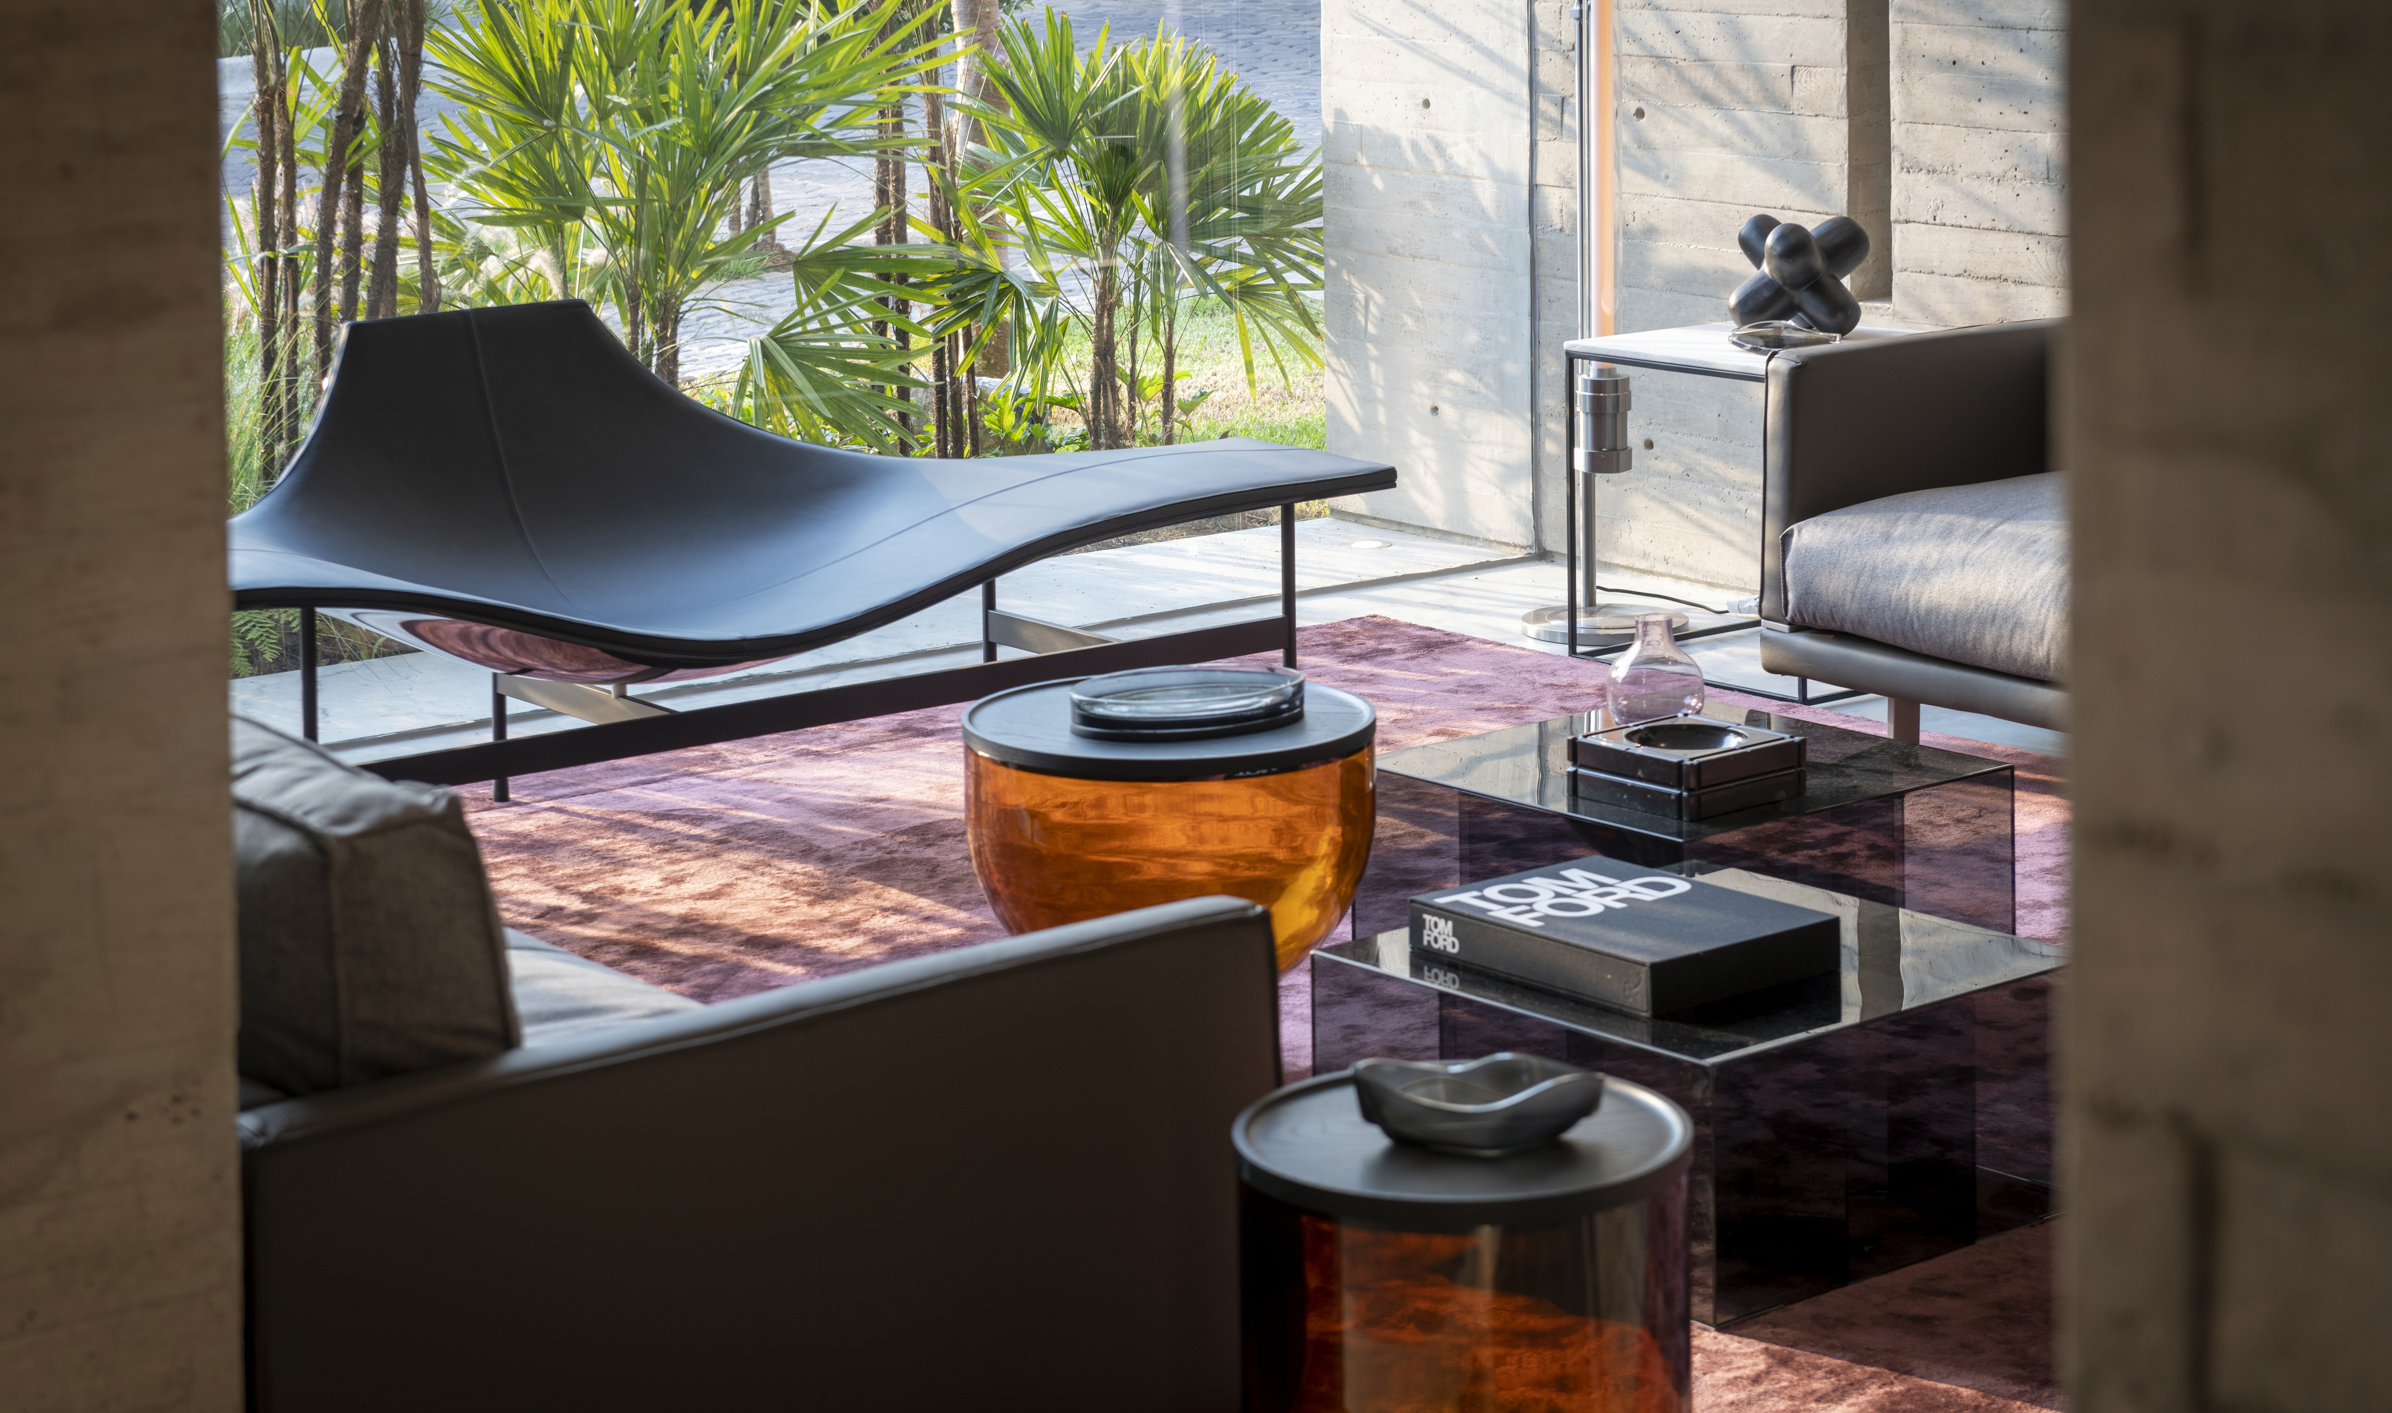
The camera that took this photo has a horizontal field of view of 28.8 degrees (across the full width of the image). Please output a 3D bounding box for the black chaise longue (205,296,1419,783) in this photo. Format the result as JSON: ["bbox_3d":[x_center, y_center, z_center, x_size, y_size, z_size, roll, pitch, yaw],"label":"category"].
[{"bbox_3d":[-0.763,-0.236,7.193,2.100,0.715,0.820,-10,15,-36],"label":"black chaise longue"}]

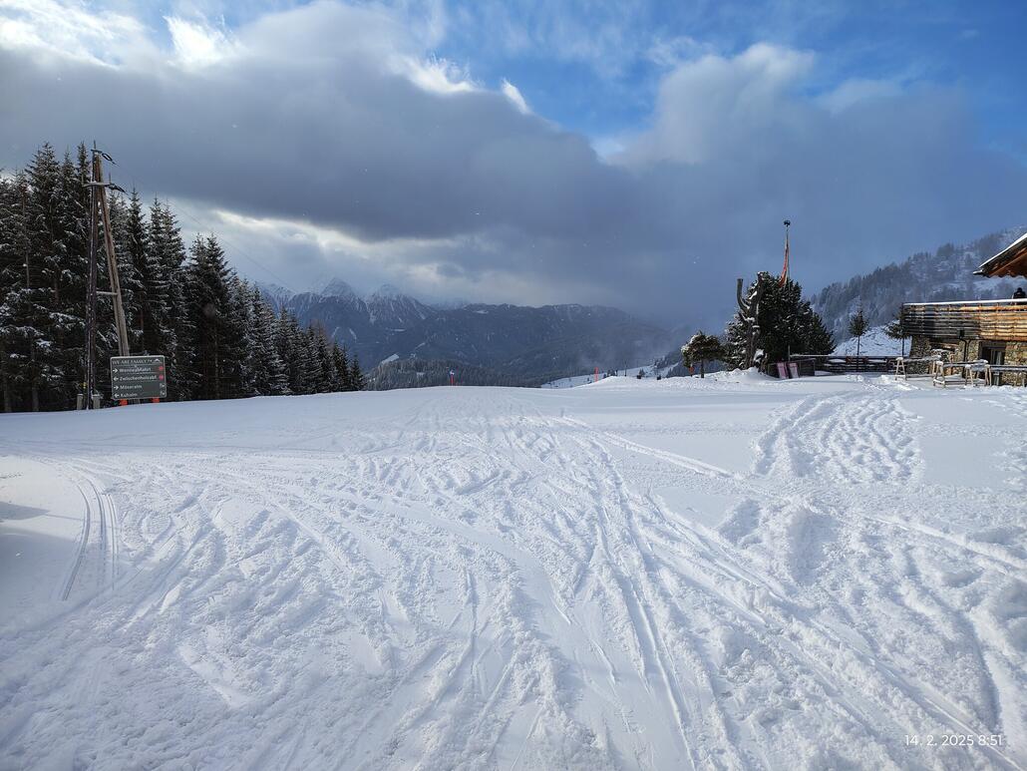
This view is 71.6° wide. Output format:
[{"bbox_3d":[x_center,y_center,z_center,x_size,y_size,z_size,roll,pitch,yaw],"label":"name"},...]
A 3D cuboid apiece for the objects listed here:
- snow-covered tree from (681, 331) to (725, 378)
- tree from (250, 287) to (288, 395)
[{"bbox_3d":[11.673,-1.910,44.000,2.700,2.800,2.600,0,2,0],"label":"snow-covered tree"},{"bbox_3d":[-22.340,-4.140,65.000,3.600,10.200,3.600,0,2,0],"label":"tree"}]

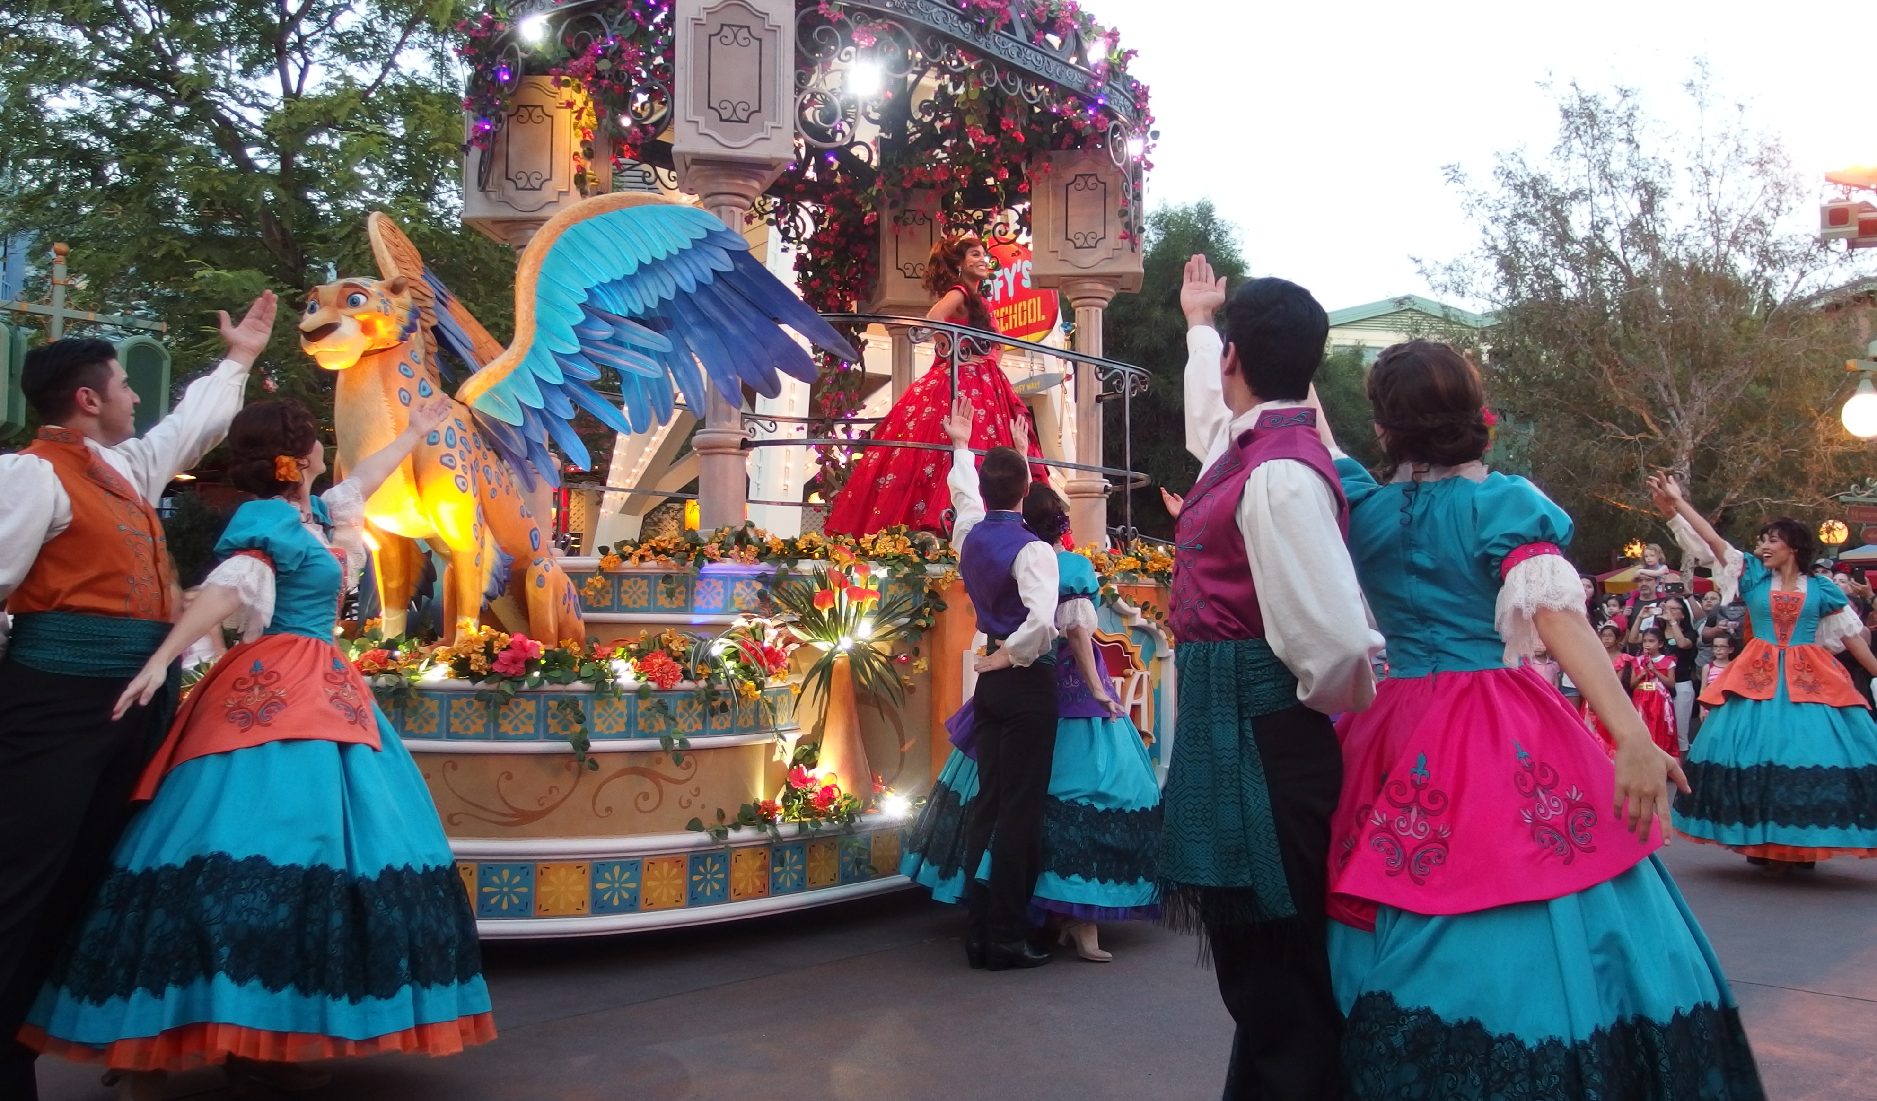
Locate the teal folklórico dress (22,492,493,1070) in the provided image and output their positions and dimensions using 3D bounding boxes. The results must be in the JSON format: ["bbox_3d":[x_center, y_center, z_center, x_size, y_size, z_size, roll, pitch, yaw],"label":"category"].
[{"bbox_3d":[-1.582,0.509,3.534,1.040,1.270,1.000,0,-4,-7],"label":"teal folklórico dress"}]

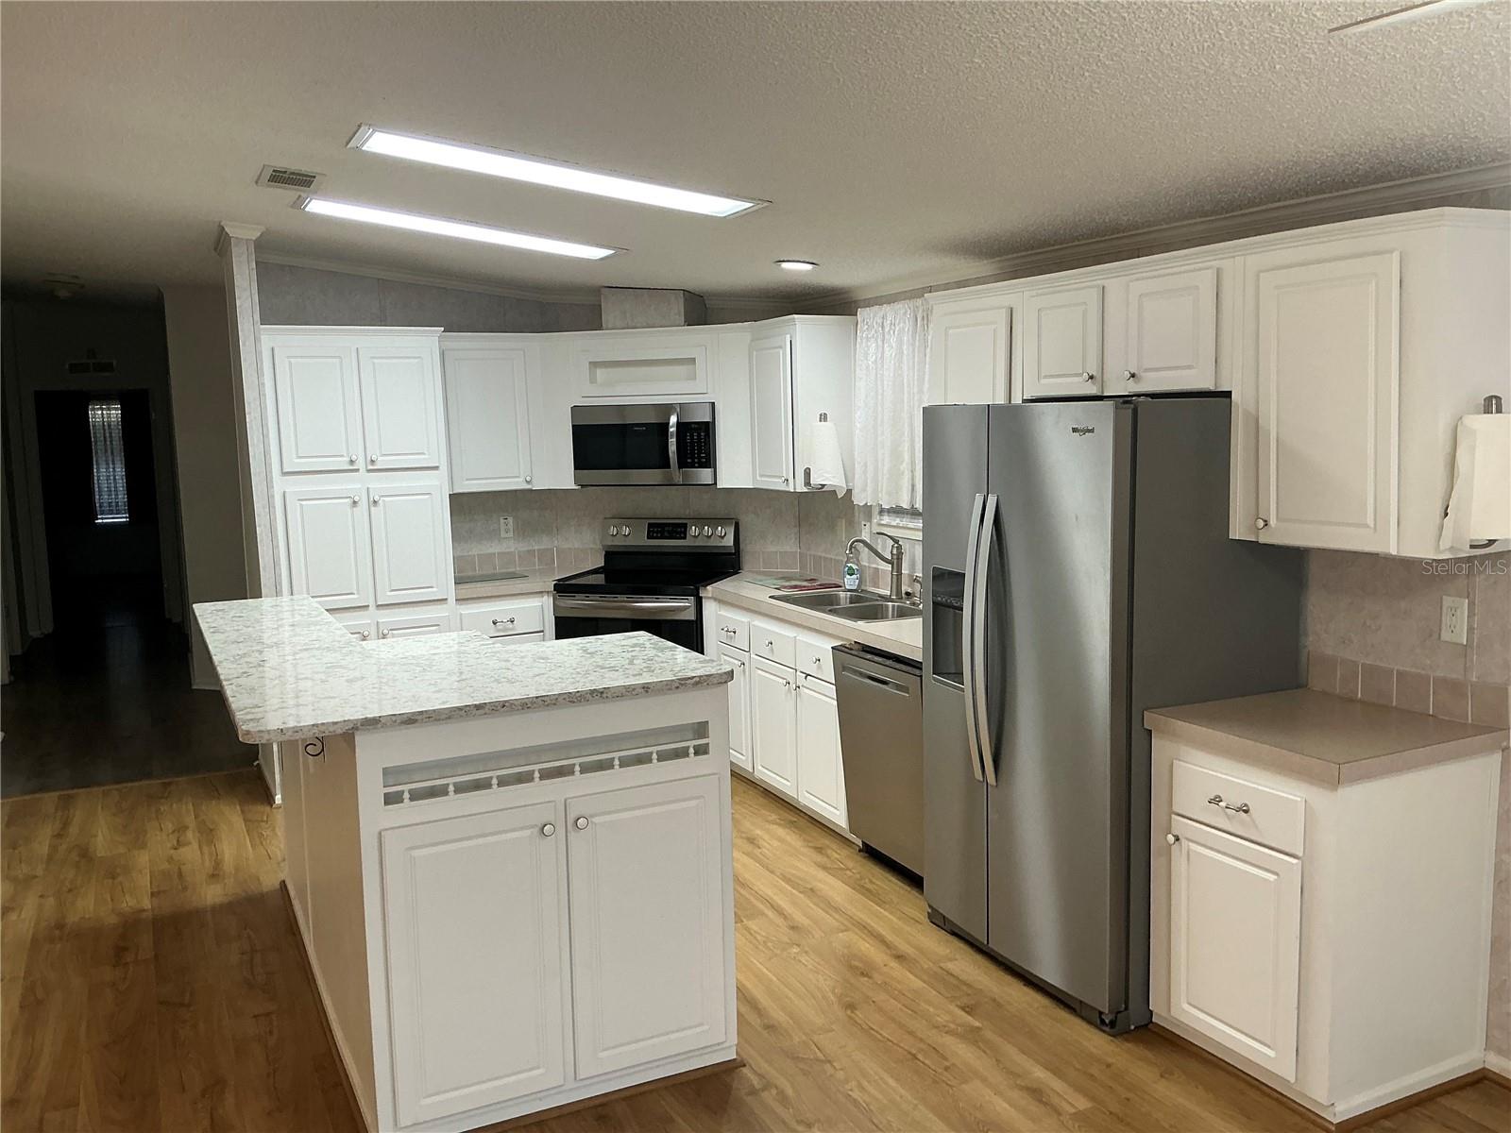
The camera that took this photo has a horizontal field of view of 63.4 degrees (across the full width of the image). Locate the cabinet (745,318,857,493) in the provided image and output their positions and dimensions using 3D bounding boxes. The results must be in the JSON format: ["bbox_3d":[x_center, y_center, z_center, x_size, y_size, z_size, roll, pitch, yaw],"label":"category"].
[{"bbox_3d":[0.208,-0.785,5.966,0.335,0.820,0.520,-5,8,-27],"label":"cabinet"}]

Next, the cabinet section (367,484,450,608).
[{"bbox_3d":[-1.756,-0.120,6.072,0.346,0.572,0.400,-5,8,-26],"label":"cabinet section"}]

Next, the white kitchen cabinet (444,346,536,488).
[{"bbox_3d":[-1.453,-0.782,6.559,0.455,0.755,0.320,-5,7,-25],"label":"white kitchen cabinet"}]

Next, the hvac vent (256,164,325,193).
[{"bbox_3d":[-1.670,-1.389,4.401,0.210,0.030,0.355,3,4,-26],"label":"hvac vent"}]

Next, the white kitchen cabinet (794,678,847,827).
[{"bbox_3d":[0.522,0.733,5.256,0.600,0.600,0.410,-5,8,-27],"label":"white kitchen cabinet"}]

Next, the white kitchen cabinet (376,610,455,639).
[{"bbox_3d":[-1.778,0.582,6.281,0.390,0.825,0.620,-5,8,-27],"label":"white kitchen cabinet"}]

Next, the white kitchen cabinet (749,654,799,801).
[{"bbox_3d":[0.345,0.686,5.622,0.580,0.585,0.440,-5,7,-25],"label":"white kitchen cabinet"}]

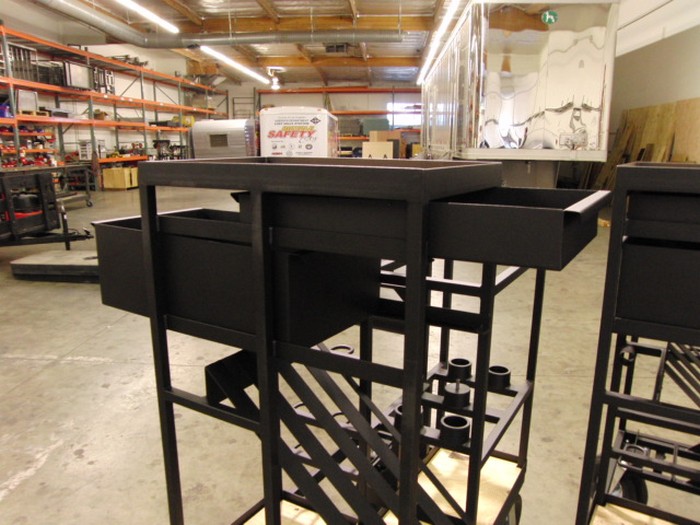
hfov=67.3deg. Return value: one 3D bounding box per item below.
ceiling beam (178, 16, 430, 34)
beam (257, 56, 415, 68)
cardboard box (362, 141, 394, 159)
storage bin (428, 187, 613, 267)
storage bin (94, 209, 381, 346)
[{"bbox_3d":[-1.567,-7.634,16.929,8.234,0.434,0.150,1,13,5],"label":"ceiling beam"},{"bbox_3d":[-0.510,-8.970,23.581,7.284,0.430,0.150,1,13,5],"label":"beam"},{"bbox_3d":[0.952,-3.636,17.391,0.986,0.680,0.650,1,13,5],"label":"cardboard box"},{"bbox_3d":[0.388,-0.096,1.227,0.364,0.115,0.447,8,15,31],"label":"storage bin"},{"bbox_3d":[-0.381,0.015,1.752,0.819,0.287,0.458,8,15,31],"label":"storage bin"}]

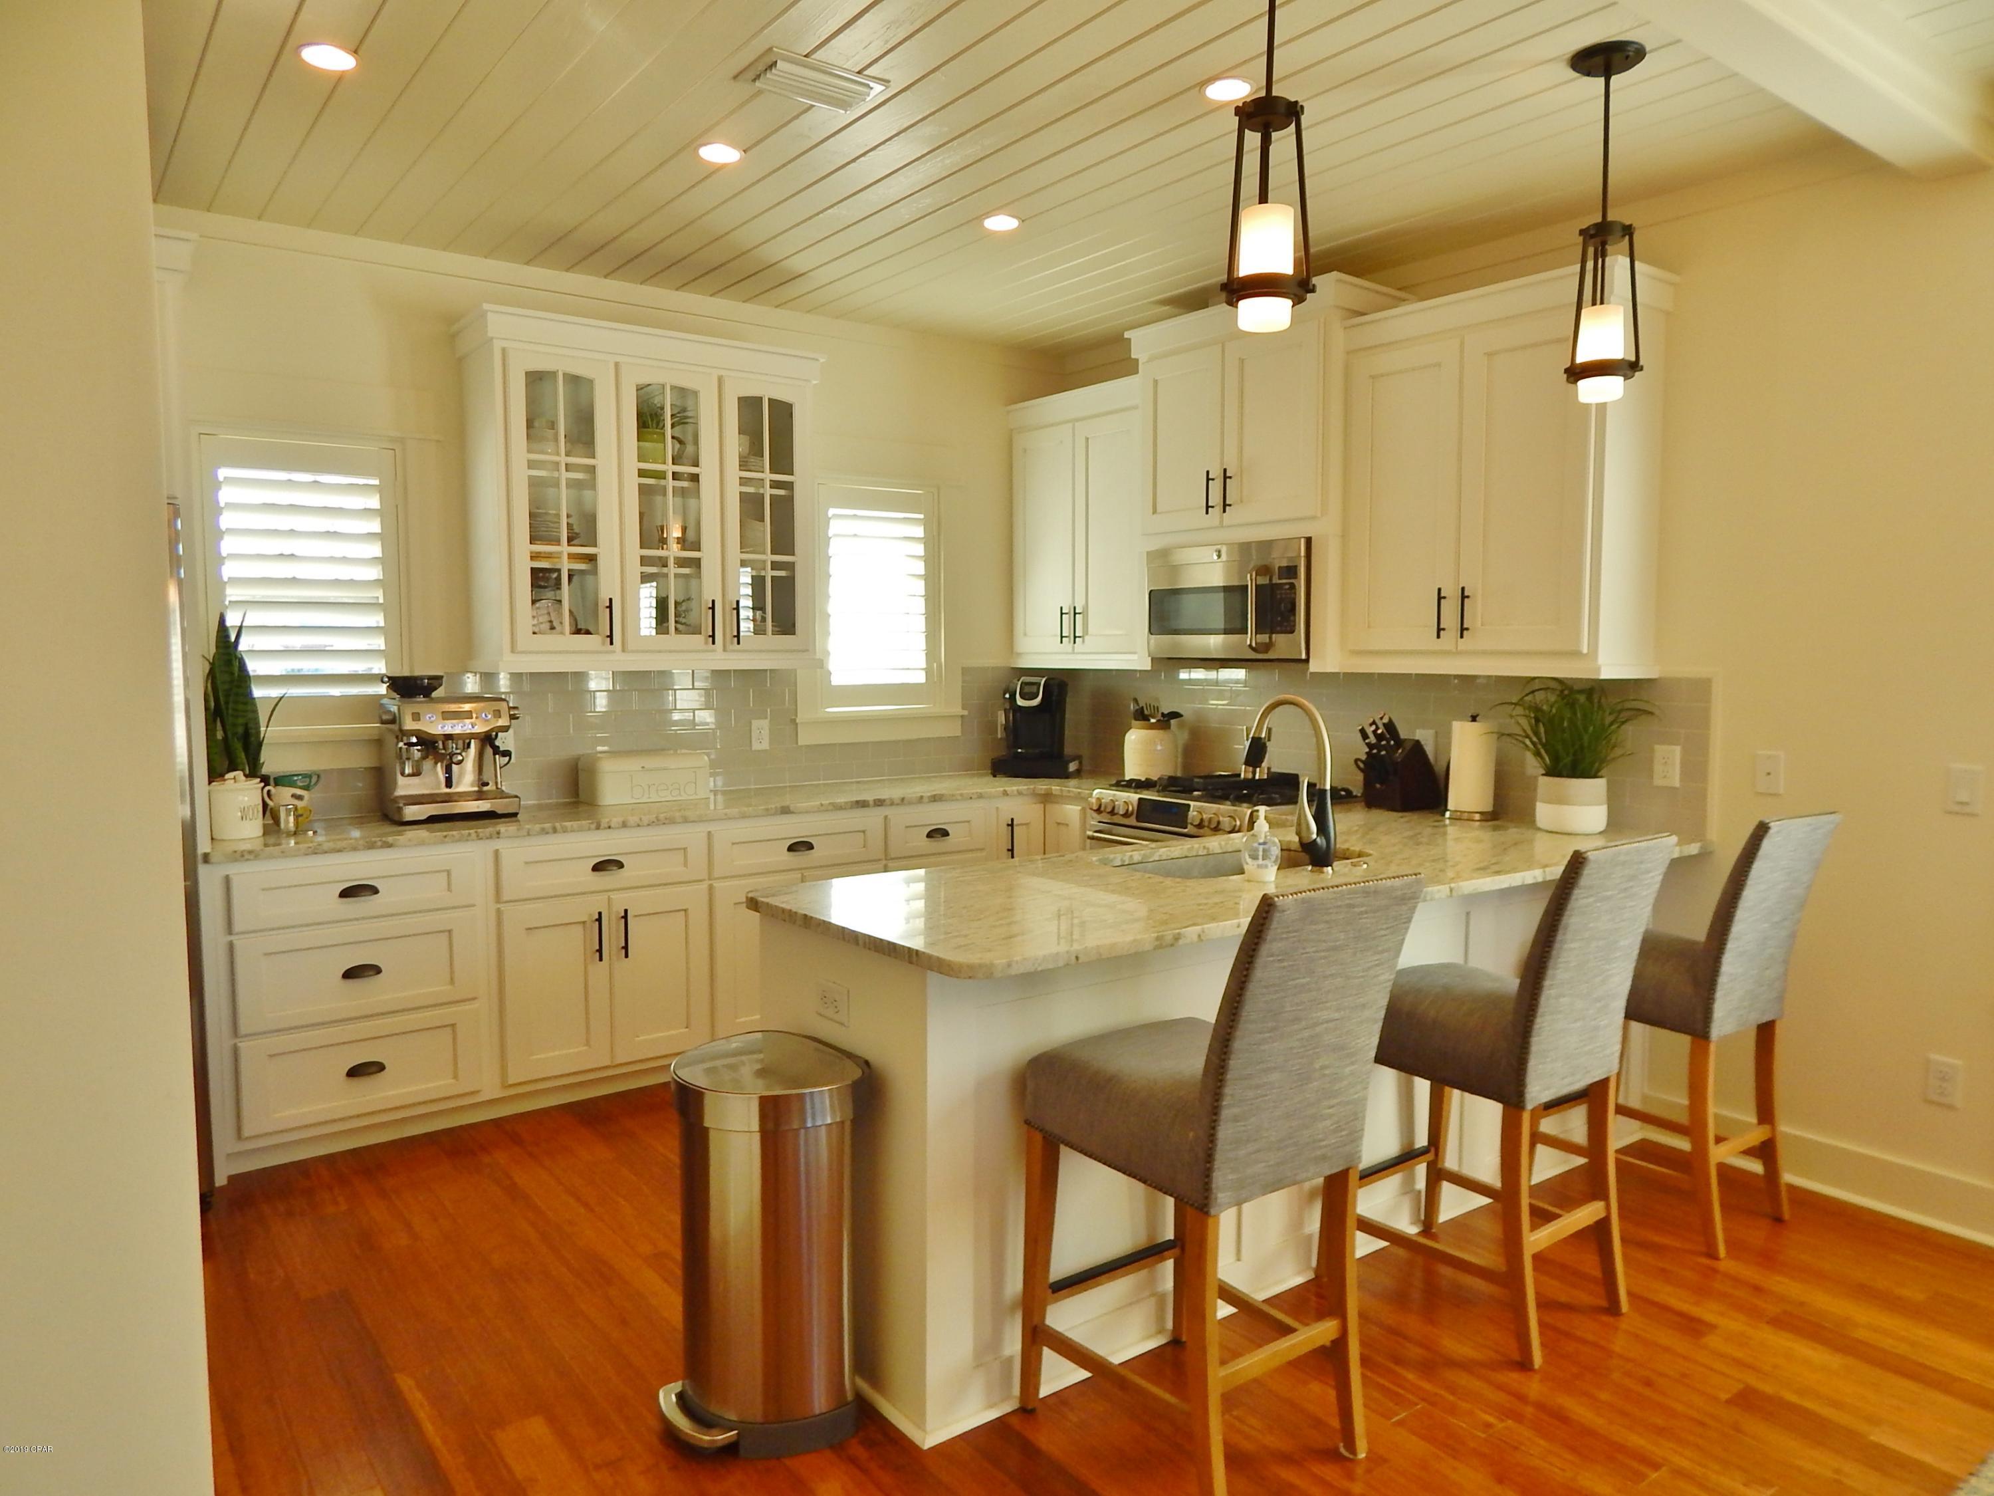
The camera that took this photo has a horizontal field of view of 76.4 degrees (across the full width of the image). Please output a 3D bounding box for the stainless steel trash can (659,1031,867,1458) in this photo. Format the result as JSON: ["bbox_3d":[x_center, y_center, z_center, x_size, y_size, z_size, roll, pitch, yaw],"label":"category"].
[{"bbox_3d":[-0.446,0.925,2.392,0.346,0.665,0.387,-3,5,-36],"label":"stainless steel trash can"}]

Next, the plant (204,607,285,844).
[{"bbox_3d":[-2.204,-0.065,3.704,0.200,0.645,0.200,-3,5,-36],"label":"plant"}]

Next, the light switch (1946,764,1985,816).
[{"bbox_3d":[2.369,0.103,3.100,0.010,0.118,0.076,-3,5,-36],"label":"light switch"}]

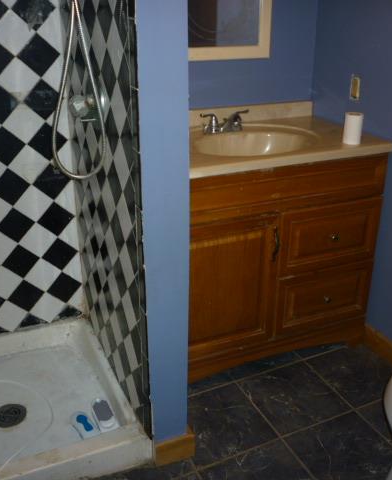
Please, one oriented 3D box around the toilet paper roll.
[{"bbox_3d":[0.559,-0.395,1.903,0.065,0.104,0.065,0,24,0],"label":"toilet paper roll"}]

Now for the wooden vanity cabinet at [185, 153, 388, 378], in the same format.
[{"bbox_3d":[0.186,0.048,2.169,0.909,0.857,0.528,-11,26,-23],"label":"wooden vanity cabinet"}]

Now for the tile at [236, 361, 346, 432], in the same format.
[{"bbox_3d":[0.367,0.590,2.019,0.313,0.010,0.313,-11,26,-23],"label":"tile"}]

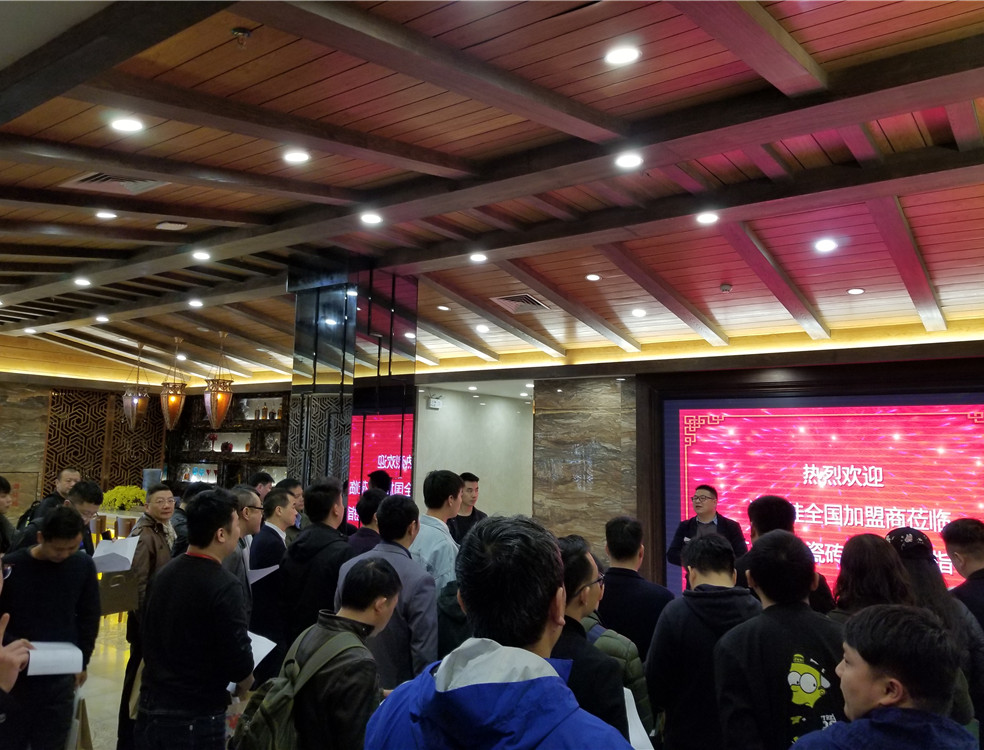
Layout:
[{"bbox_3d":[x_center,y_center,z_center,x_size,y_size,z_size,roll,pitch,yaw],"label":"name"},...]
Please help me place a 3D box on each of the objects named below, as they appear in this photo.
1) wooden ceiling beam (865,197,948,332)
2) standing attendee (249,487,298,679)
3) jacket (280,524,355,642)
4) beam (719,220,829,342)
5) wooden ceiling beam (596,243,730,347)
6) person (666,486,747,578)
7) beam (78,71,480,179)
[{"bbox_3d":[2.894,-0.723,5.146,0.148,0.081,2.428,-3,-17,36],"label":"wooden ceiling beam"},{"bbox_3d":[-1.344,1.542,4.617,0.320,1.666,0.500,4,-6,-28],"label":"standing attendee"},{"bbox_3d":[-0.780,1.037,3.500,0.290,0.690,0.470,6,-7,-42],"label":"jacket"},{"bbox_3d":[2.178,-0.686,5.669,0.147,0.081,2.428,-3,-17,36],"label":"beam"},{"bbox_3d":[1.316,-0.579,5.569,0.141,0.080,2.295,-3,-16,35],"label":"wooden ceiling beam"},{"bbox_3d":[1.555,1.665,5.419,0.550,1.710,0.360,-1,-6,24],"label":"person"},{"bbox_3d":[-0.725,-1.036,3.243,0.143,0.077,2.112,-3,3,36],"label":"beam"}]

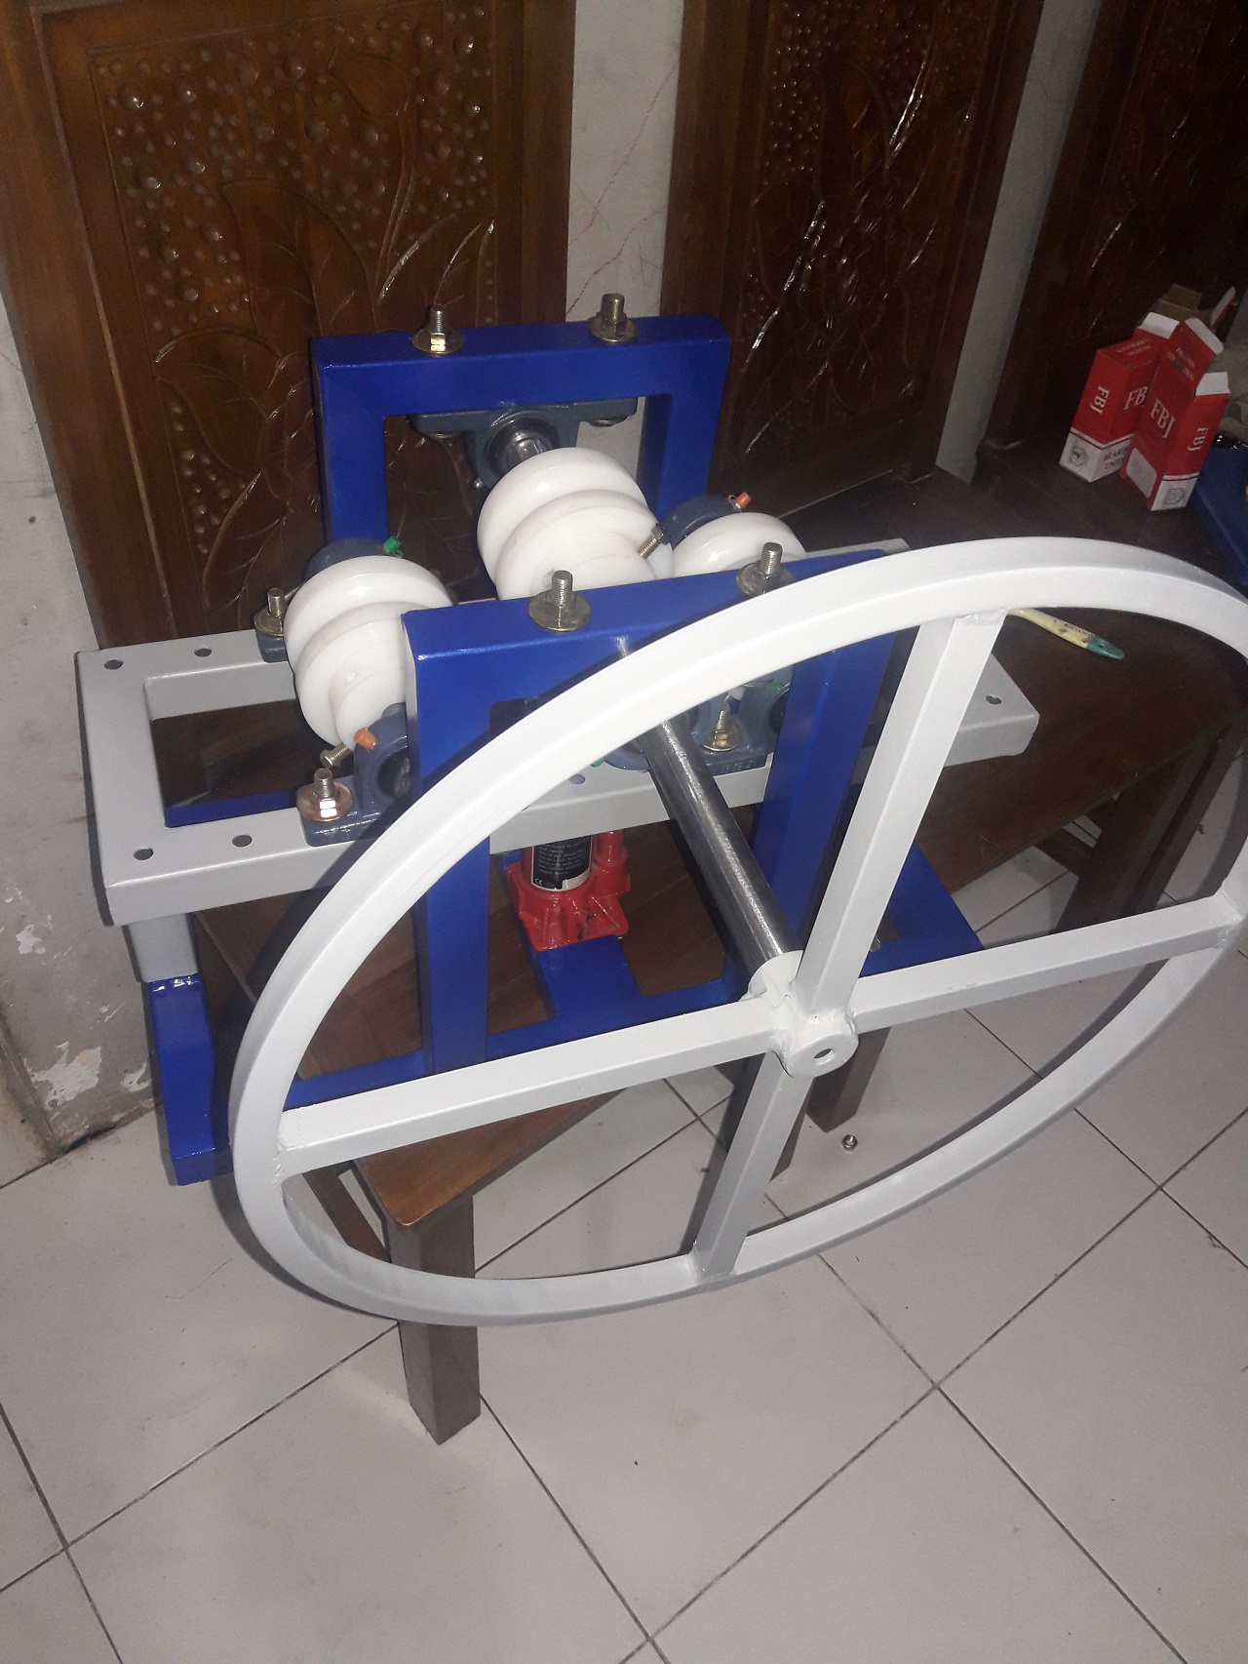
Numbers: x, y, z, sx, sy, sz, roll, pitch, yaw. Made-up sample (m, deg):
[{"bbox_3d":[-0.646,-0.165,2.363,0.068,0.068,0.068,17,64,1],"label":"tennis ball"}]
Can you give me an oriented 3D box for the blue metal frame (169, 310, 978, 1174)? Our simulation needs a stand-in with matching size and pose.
[{"bbox_3d":[-0.043,-0.083,1.063,0.704,0.486,0.356,-10,49,-16],"label":"blue metal frame"}]

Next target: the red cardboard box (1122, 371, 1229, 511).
[{"bbox_3d":[0.740,-0.532,1.812,0.053,0.171,0.087,-8,48,-13],"label":"red cardboard box"}]

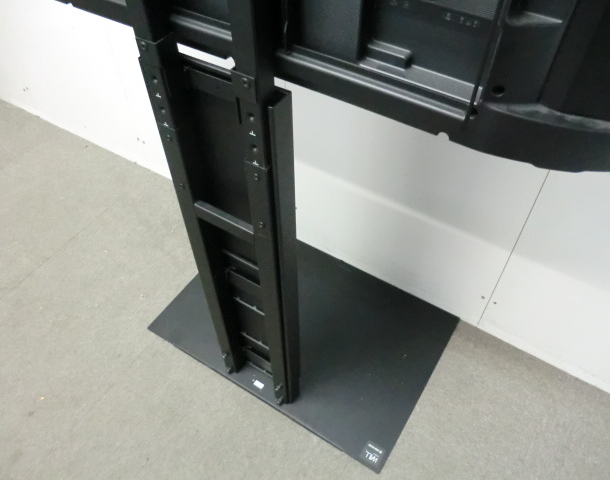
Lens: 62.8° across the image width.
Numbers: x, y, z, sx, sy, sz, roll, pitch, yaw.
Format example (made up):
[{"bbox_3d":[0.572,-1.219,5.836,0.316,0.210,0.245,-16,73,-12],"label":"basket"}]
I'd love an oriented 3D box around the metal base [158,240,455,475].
[{"bbox_3d":[-0.003,0.233,1.391,0.715,0.008,0.488,26,54,21],"label":"metal base"}]

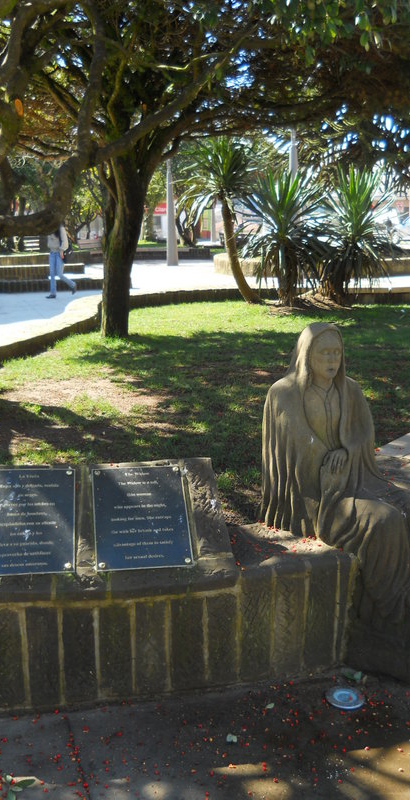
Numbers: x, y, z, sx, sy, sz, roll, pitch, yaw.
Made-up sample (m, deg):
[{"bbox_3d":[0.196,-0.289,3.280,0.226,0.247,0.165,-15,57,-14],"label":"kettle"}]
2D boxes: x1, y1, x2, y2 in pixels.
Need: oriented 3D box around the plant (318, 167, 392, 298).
[{"bbox_3d":[2.439,-2.711,14.043,1.250,2.200,1.250,0,12,0],"label":"plant"}]

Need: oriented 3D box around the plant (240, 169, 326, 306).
[{"bbox_3d":[1.256,-2.630,13.856,1.400,2.200,1.400,0,12,0],"label":"plant"}]

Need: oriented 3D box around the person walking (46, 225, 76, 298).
[{"bbox_3d":[-2.863,-2.826,16.882,0.650,1.680,0.520,-8,15,-34],"label":"person walking"}]

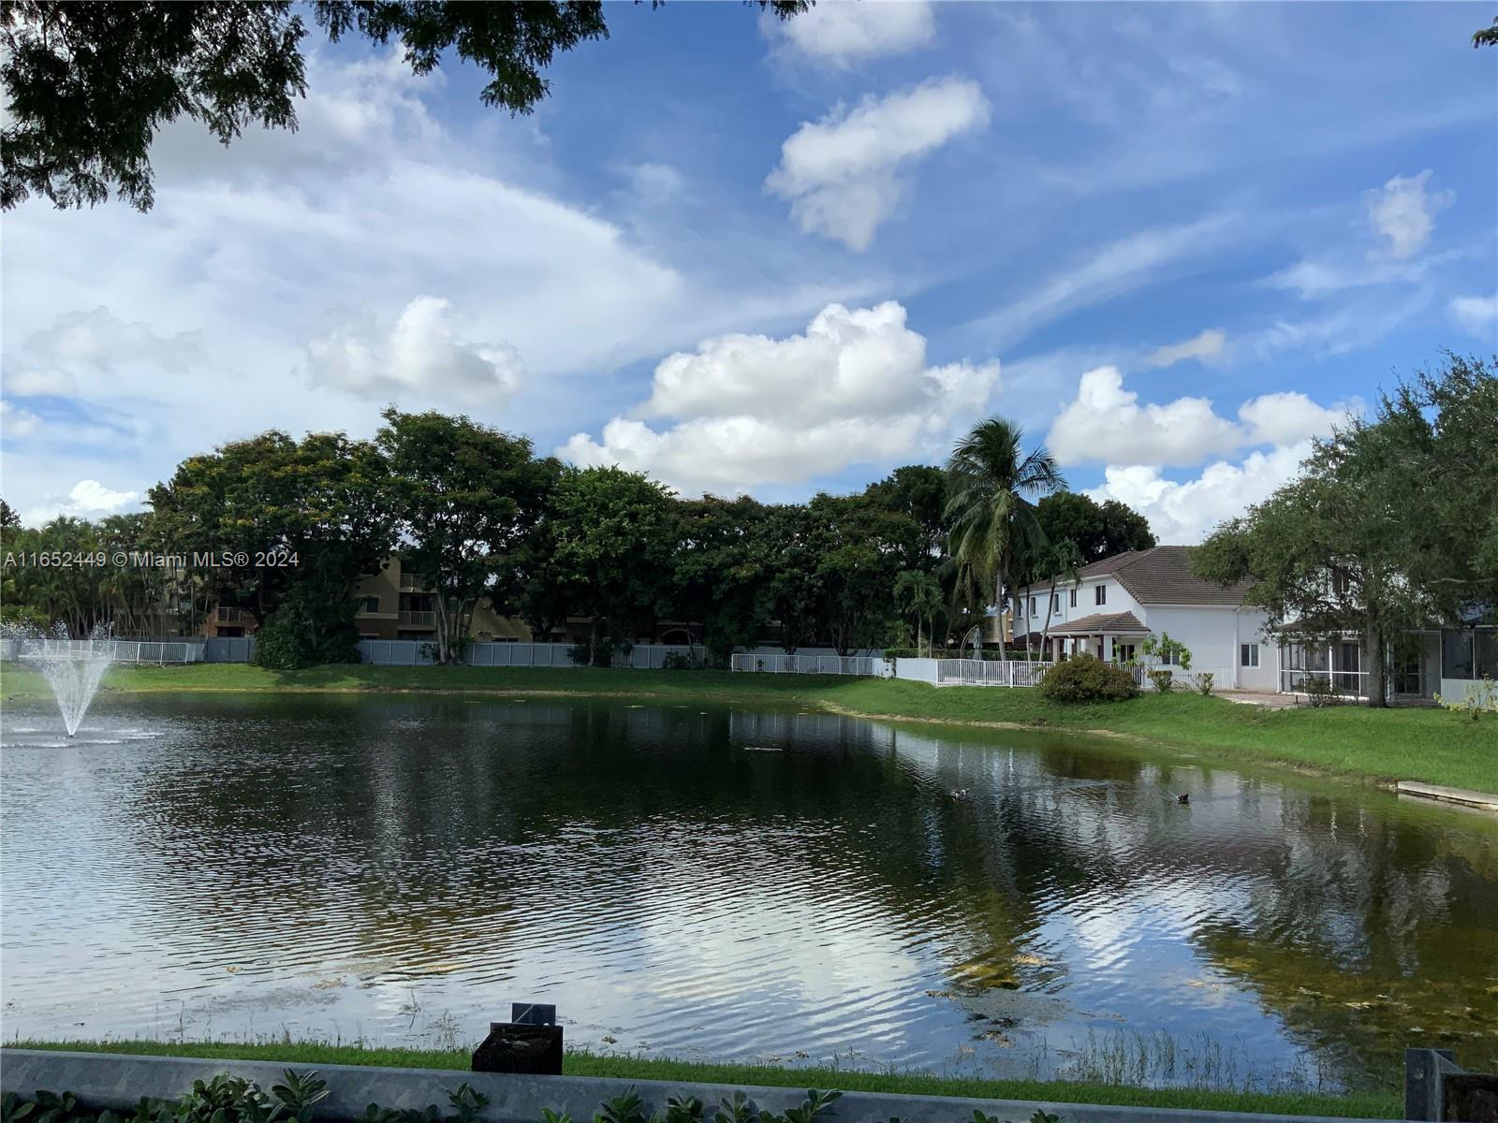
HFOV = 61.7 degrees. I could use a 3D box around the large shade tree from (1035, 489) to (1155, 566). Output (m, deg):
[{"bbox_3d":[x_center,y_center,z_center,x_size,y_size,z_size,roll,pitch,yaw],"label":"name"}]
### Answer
[{"bbox_3d":[27.006,1.691,98.000,10.050,14.260,10.000,1,-4,0],"label":"large shade tree"}]

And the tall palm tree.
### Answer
[{"bbox_3d":[13.011,-0.657,64.000,6.150,13.430,6.200,1,-4,0],"label":"tall palm tree"}]

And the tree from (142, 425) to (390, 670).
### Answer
[{"bbox_3d":[-33.442,-0.923,88.000,17.400,16.620,14.500,1,-4,0],"label":"tree"}]

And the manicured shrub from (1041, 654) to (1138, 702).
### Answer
[{"bbox_3d":[14.765,5.083,54.500,4.370,2.080,3.800,1,-4,0],"label":"manicured shrub"}]

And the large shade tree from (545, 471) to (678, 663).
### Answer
[{"bbox_3d":[-9.917,0.316,90.500,9.620,14.560,9.500,1,-4,0],"label":"large shade tree"}]

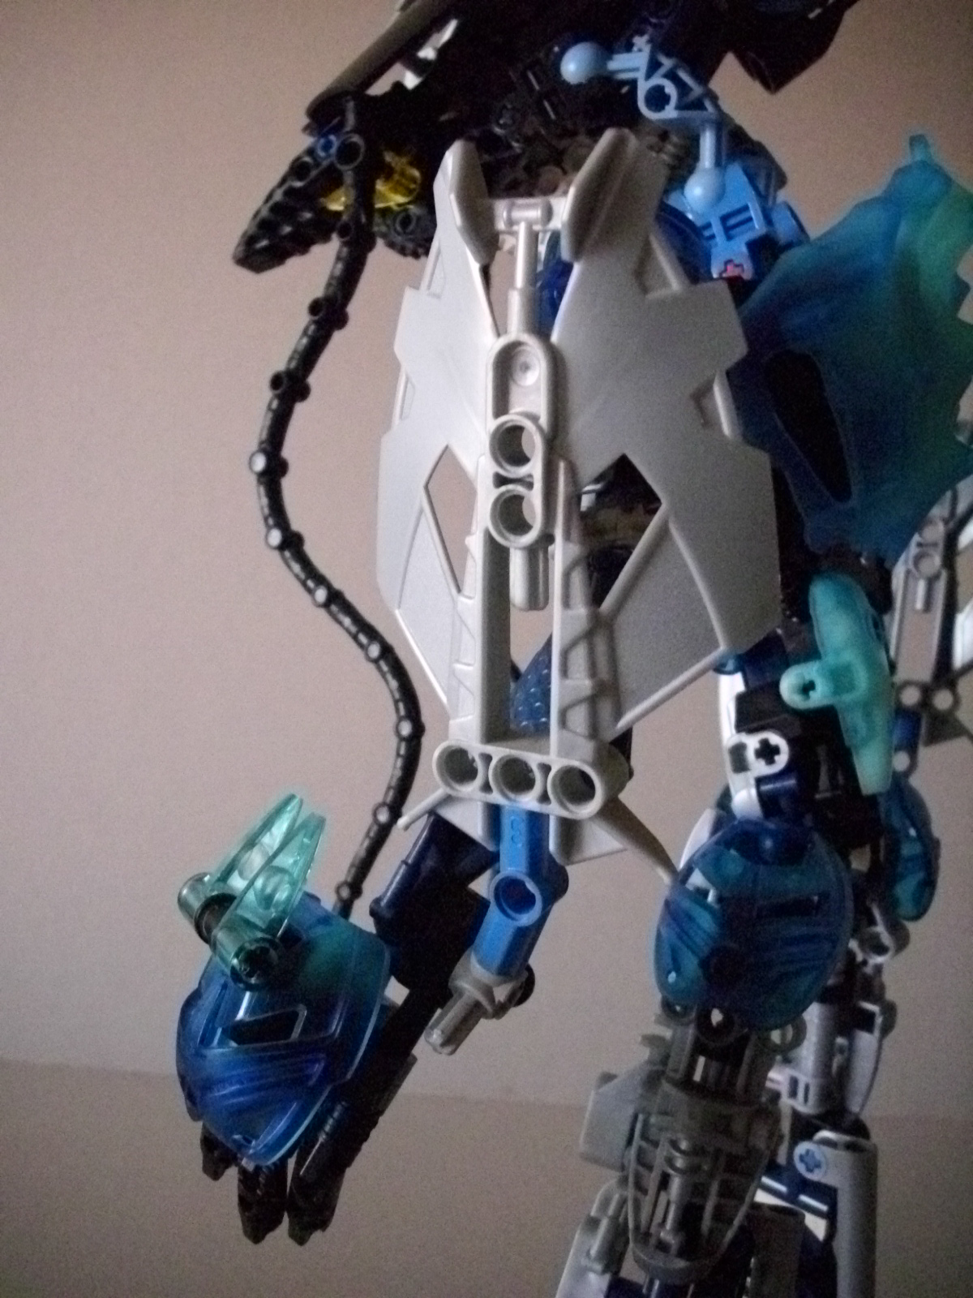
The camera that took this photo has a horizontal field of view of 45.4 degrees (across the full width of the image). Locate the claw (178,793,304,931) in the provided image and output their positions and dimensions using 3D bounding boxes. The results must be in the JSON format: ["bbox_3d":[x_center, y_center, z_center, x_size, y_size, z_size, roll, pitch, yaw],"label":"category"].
[{"bbox_3d":[-0.034,0.031,0.167,0.007,0.024,0.008,42,-13,-32],"label":"claw"}]

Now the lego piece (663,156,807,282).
[{"bbox_3d":[0.048,-0.082,0.221,0.024,0.024,0.018,-22,-3,19],"label":"lego piece"}]

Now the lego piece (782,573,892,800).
[{"bbox_3d":[0.055,0.004,0.179,0.008,0.034,0.015,-8,-6,-41],"label":"lego piece"}]

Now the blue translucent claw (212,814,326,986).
[{"bbox_3d":[-0.028,0.033,0.154,0.007,0.024,0.008,32,-7,-33],"label":"blue translucent claw"}]

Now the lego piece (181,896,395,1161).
[{"bbox_3d":[-0.029,0.053,0.164,0.028,0.036,0.017,19,16,30],"label":"lego piece"}]

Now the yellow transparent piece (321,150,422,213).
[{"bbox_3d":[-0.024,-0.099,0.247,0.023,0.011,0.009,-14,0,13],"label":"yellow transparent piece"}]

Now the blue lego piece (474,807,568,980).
[{"bbox_3d":[0.004,0.029,0.142,0.010,0.025,0.008,21,24,25],"label":"blue lego piece"}]

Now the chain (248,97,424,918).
[{"bbox_3d":[-0.029,-0.027,0.222,0.033,0.159,0.025,-1,-6,11],"label":"chain"}]

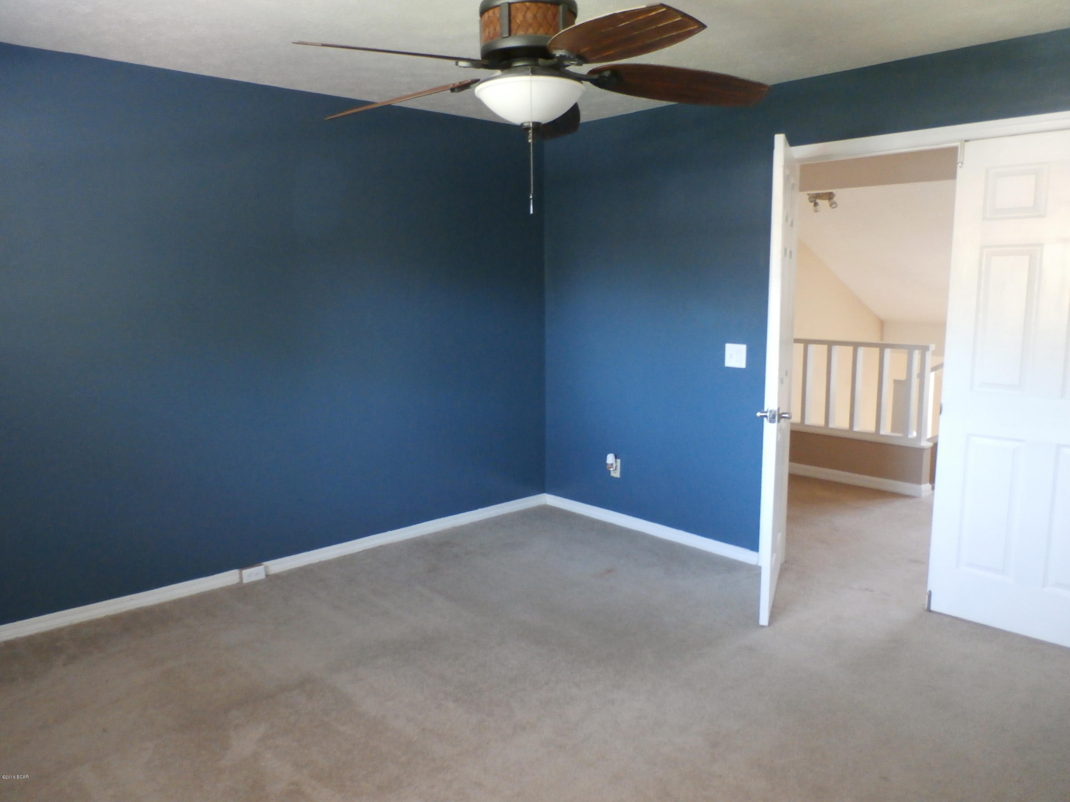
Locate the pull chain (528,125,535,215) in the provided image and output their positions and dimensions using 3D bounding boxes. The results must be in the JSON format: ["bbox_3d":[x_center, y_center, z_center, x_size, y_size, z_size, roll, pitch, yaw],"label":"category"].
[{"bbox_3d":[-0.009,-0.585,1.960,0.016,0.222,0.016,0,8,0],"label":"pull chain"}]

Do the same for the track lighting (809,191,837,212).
[{"bbox_3d":[2.255,-1.561,6.050,0.120,0.145,0.250,-8,12,-43],"label":"track lighting"}]

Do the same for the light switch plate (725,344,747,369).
[{"bbox_3d":[1.032,-0.232,3.982,0.009,0.118,0.118,-8,12,-43],"label":"light switch plate"}]

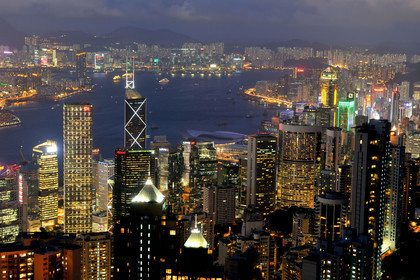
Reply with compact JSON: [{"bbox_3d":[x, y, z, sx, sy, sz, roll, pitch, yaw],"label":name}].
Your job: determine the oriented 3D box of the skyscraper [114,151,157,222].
[{"bbox_3d":[-127.570,118.850,1388.790,54.000,206.000,45.000,-2,8,-20],"label":"skyscraper"}]

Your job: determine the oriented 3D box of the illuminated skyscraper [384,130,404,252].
[{"bbox_3d":[171.340,48.410,768.880,16.500,110.000,16.500,0,8,-10],"label":"illuminated skyscraper"}]

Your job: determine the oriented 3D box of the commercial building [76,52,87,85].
[{"bbox_3d":[-842.320,-454.750,5353.200,64.000,230.000,42.000,0,8,-9],"label":"commercial building"}]

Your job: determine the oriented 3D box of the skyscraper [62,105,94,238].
[{"bbox_3d":[-231.610,76.830,1435.930,48.000,283.000,48.000,1,8,-5],"label":"skyscraper"}]

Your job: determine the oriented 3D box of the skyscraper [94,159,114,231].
[{"bbox_3d":[-211.290,117.550,1689.290,40.000,146.000,40.000,-6,11,-43],"label":"skyscraper"}]

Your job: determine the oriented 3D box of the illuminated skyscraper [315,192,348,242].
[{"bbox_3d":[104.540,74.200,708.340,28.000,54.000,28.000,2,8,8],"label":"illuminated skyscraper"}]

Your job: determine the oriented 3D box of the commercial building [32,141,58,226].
[{"bbox_3d":[-330.970,92.150,1650.900,28.000,180.000,42.000,8,10,40],"label":"commercial building"}]

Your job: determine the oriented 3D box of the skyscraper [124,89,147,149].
[{"bbox_3d":[-155.910,56.850,1514.330,52.000,305.000,52.000,8,10,42],"label":"skyscraper"}]

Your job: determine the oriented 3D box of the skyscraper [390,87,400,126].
[{"bbox_3d":[743.470,-123.360,3278.740,27.000,175.000,27.000,5,9,25],"label":"skyscraper"}]

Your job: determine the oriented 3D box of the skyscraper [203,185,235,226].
[{"bbox_3d":[9.910,84.590,1010.860,37.000,55.000,23.000,1,8,-2],"label":"skyscraper"}]

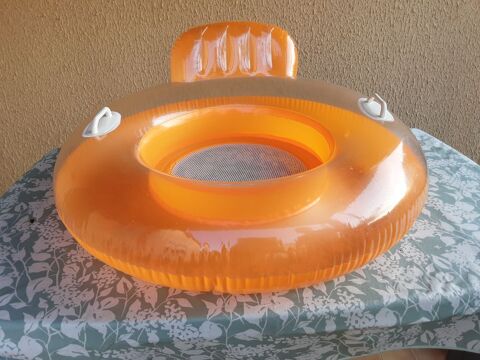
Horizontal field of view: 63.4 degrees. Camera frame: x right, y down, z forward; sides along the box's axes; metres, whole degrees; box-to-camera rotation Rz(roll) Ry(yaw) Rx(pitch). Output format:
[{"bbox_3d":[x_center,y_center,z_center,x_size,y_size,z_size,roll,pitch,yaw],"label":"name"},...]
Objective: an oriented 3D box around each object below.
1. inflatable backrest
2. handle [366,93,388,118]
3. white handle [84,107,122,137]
[{"bbox_3d":[-0.017,-0.398,1.326,0.405,0.255,0.100,-3,18,-3],"label":"inflatable backrest"},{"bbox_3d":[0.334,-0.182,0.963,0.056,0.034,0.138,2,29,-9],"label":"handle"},{"bbox_3d":[-0.315,-0.140,0.903,0.060,0.035,0.145,2,31,7],"label":"white handle"}]

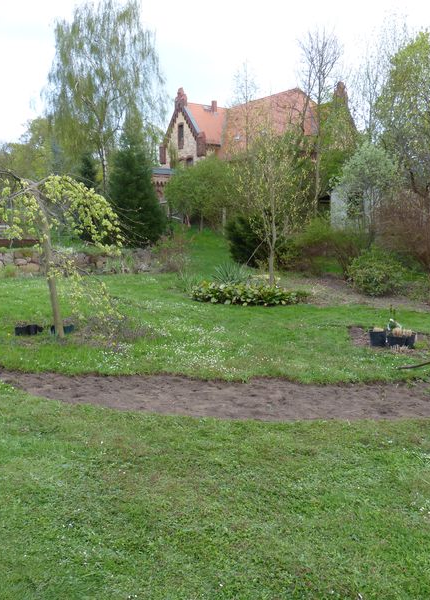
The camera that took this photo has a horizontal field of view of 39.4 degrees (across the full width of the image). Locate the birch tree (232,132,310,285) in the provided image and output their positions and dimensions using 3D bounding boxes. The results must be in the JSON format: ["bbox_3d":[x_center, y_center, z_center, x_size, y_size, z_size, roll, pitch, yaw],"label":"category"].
[{"bbox_3d":[1.524,-2.499,16.500,2.142,4.201,2.035,0,6,0],"label":"birch tree"}]

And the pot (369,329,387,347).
[{"bbox_3d":[2.381,0.546,8.750,0.250,0.220,0.250,0,6,0],"label":"pot"}]

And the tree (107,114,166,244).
[{"bbox_3d":[-3.005,-4.574,23.000,2.220,5.052,2.220,0,6,0],"label":"tree"}]

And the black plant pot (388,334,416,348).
[{"bbox_3d":[2.700,0.601,8.700,0.380,0.210,0.270,0,6,0],"label":"black plant pot"}]

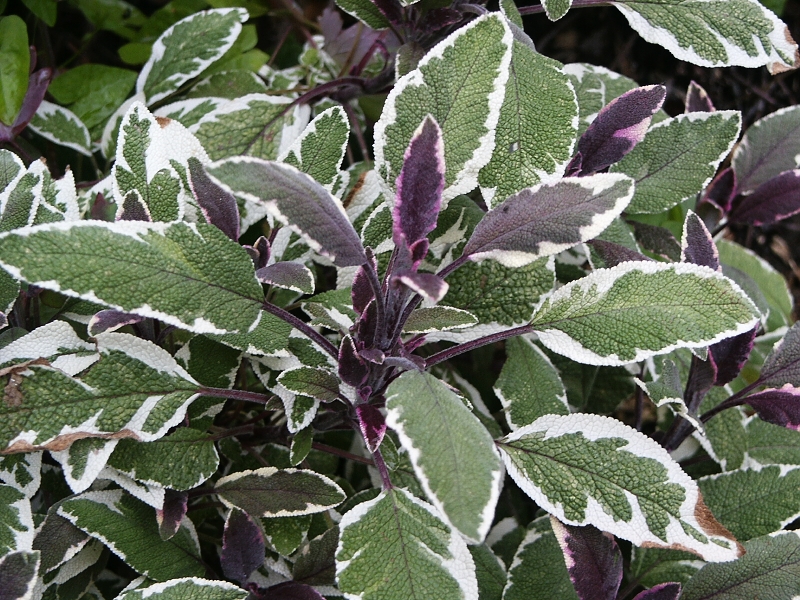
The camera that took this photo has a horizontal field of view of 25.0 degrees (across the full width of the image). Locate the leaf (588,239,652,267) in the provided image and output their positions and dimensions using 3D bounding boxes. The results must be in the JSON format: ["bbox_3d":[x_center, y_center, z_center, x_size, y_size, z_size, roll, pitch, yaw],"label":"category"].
[{"bbox_3d":[0.069,-0.014,0.576,0.030,0.006,0.015,23,54,16],"label":"leaf"}]

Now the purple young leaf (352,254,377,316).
[{"bbox_3d":[-0.010,-0.004,0.541,0.008,0.021,0.005,16,31,22],"label":"purple young leaf"}]

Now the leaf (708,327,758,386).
[{"bbox_3d":[0.104,0.016,0.560,0.015,0.026,0.007,22,0,-3],"label":"leaf"}]

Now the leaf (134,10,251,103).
[{"bbox_3d":[-0.076,-0.089,0.665,0.051,0.009,0.023,-40,70,0],"label":"leaf"}]

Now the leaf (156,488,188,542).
[{"bbox_3d":[-0.079,0.074,0.625,0.010,0.005,0.019,11,78,4],"label":"leaf"}]

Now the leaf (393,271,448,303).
[{"bbox_3d":[0.006,-0.004,0.530,0.018,0.006,0.009,13,36,27],"label":"leaf"}]

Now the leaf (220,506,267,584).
[{"bbox_3d":[-0.055,0.087,0.635,0.015,0.026,0.006,-13,12,-3],"label":"leaf"}]

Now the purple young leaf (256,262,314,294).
[{"bbox_3d":[-0.035,-0.006,0.540,0.018,0.006,0.011,16,52,6],"label":"purple young leaf"}]

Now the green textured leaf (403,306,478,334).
[{"bbox_3d":[0.012,0.006,0.530,0.024,0.005,0.011,-5,50,-3],"label":"green textured leaf"}]

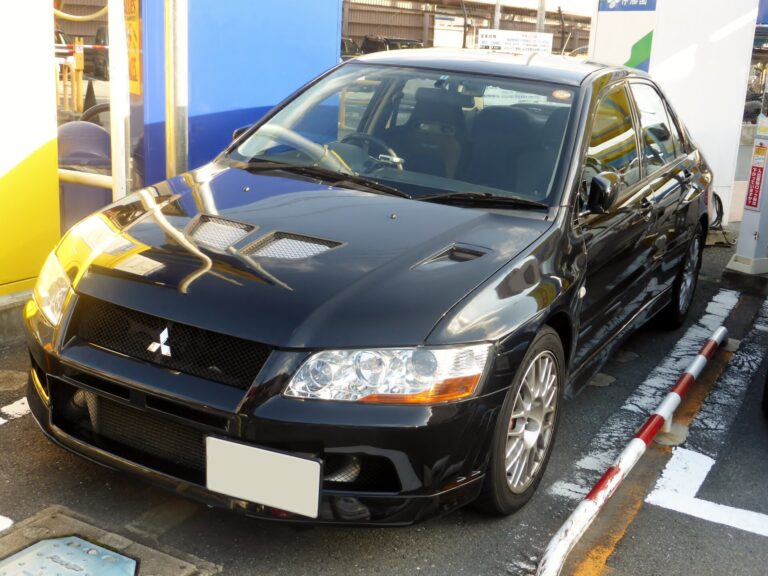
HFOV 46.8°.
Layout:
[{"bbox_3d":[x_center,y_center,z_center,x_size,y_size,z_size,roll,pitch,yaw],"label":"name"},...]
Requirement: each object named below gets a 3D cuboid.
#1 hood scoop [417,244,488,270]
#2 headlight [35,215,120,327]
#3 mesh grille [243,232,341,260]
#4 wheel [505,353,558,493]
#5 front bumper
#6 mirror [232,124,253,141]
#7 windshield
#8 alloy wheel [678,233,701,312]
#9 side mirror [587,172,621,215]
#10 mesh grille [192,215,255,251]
[{"bbox_3d":[0.202,-0.068,2.607,0.150,0.050,0.220,13,29,27],"label":"hood scoop"},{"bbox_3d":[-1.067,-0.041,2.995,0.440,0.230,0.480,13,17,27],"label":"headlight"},{"bbox_3d":[-0.283,-0.108,2.716,0.270,0.050,0.210,13,29,27],"label":"mesh grille"},{"bbox_3d":[0.399,0.414,2.884,0.190,0.470,0.470,13,17,27],"label":"wheel"},{"bbox_3d":[-0.565,0.301,2.693,1.740,0.480,0.570,13,17,27],"label":"front bumper"},{"bbox_3d":[-0.642,-0.679,3.982,0.160,0.150,0.150,13,17,27],"label":"mirror"},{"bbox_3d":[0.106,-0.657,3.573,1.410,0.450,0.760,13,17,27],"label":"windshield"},{"bbox_3d":[1.674,-0.089,5.123,0.190,0.470,0.470,13,17,27],"label":"alloy wheel"},{"bbox_3d":[0.802,-0.351,3.210,0.160,0.160,0.160,13,17,27],"label":"side mirror"},{"bbox_3d":[-0.553,-0.168,2.856,0.260,0.050,0.220,13,29,27],"label":"mesh grille"}]

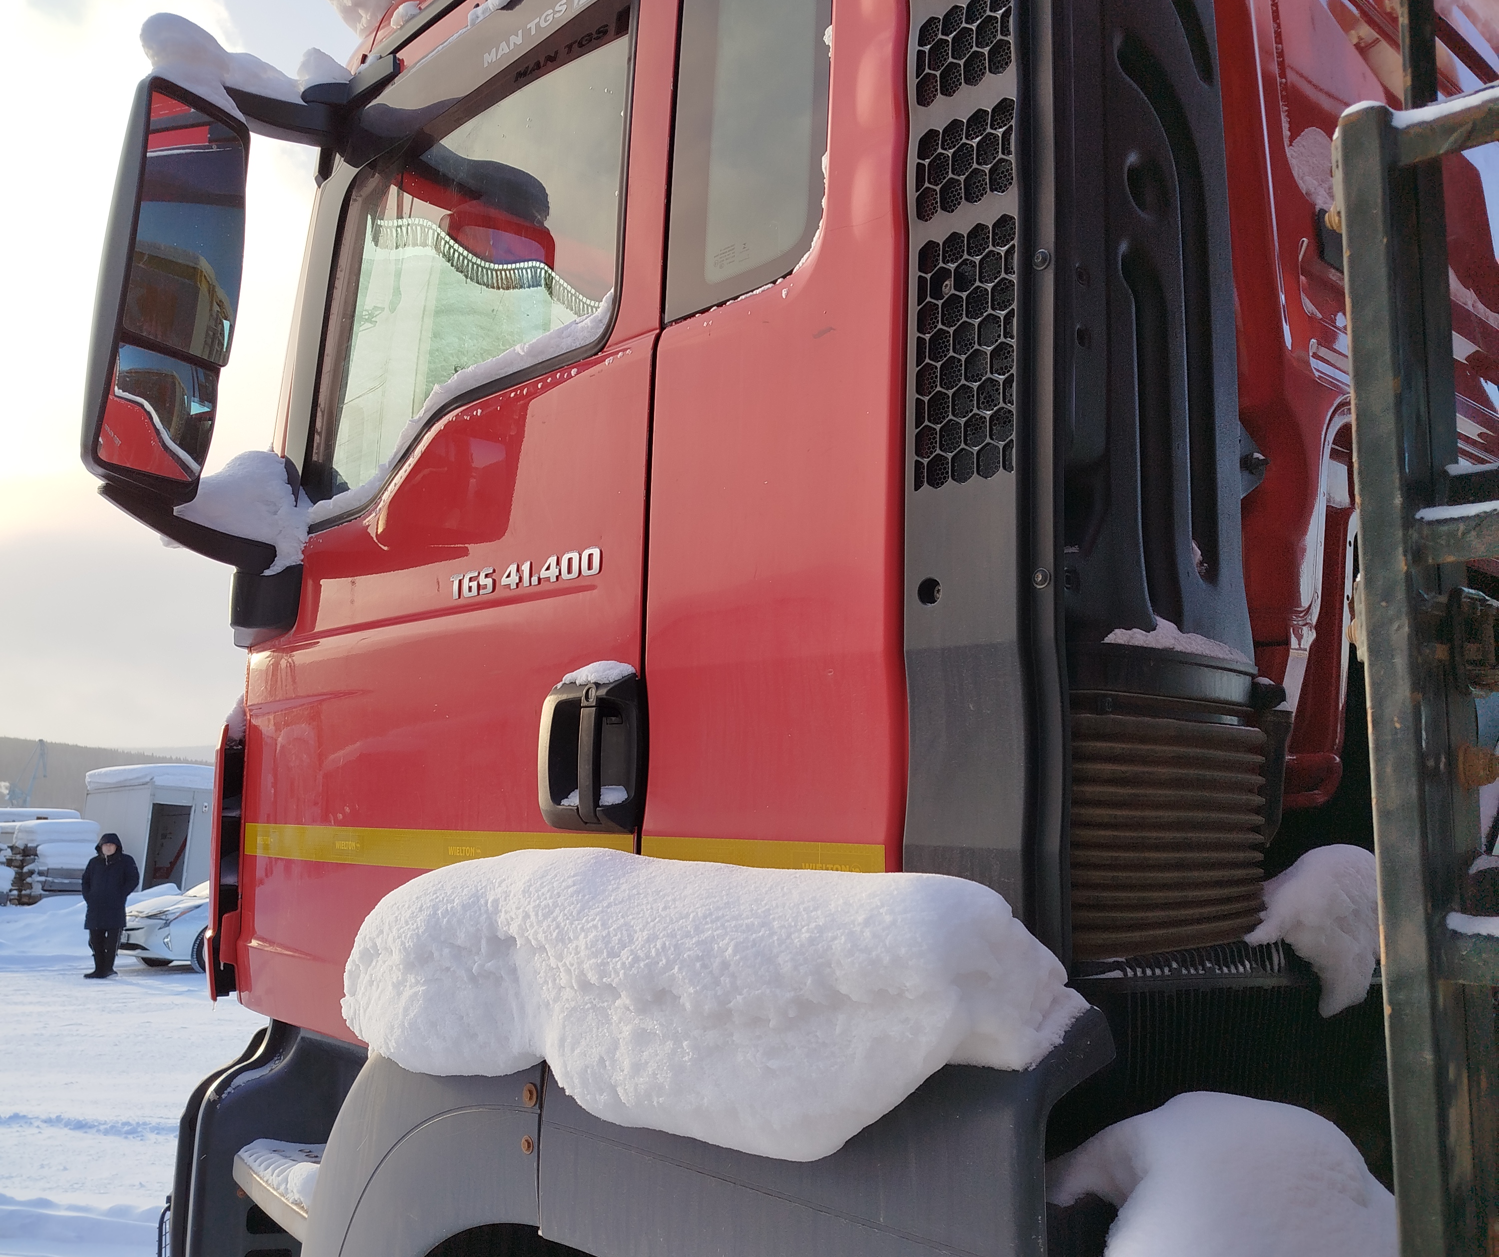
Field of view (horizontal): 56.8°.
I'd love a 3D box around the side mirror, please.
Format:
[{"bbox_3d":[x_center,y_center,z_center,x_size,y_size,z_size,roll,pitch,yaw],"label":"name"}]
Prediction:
[{"bbox_3d":[-0.935,-0.521,2.182,0.120,0.590,0.205,3,-6,33],"label":"side mirror"}]

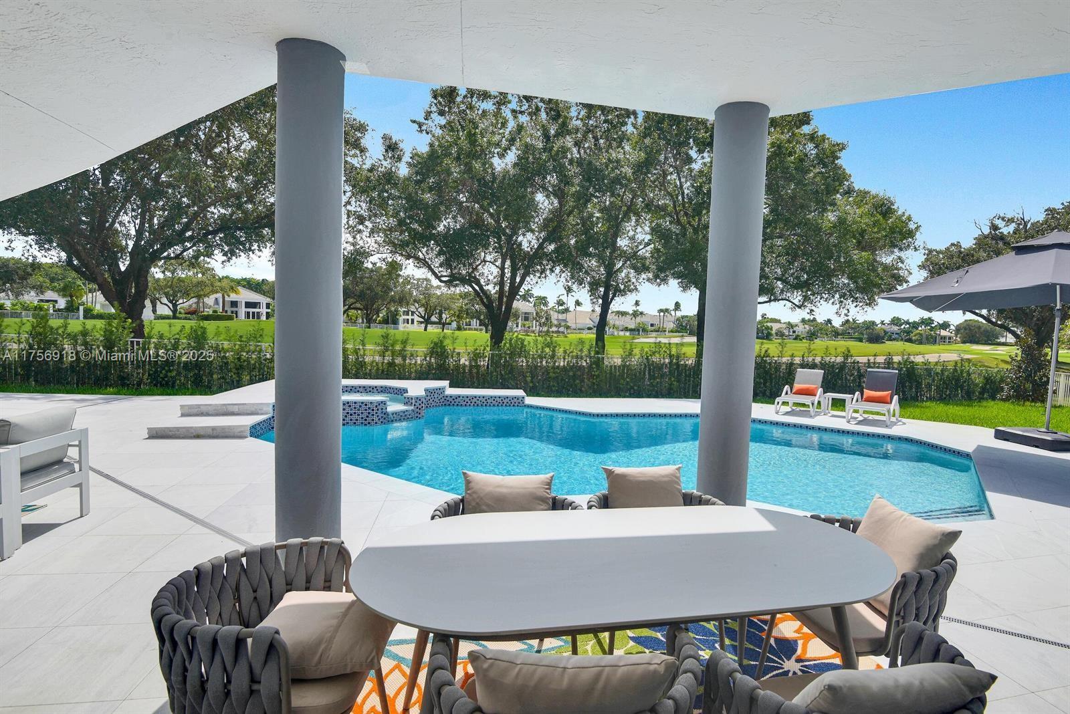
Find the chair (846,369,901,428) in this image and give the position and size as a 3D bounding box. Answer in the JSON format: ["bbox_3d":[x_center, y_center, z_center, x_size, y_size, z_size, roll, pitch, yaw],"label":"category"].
[{"bbox_3d":[6.725,0.776,10.060,0.680,0.950,1.450,4,4,39],"label":"chair"}]

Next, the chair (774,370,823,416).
[{"bbox_3d":[5.723,0.700,10.877,0.680,0.950,1.450,4,4,36],"label":"chair"}]

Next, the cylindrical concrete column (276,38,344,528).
[{"bbox_3d":[-1.188,-0.084,2.673,0.315,2.935,0.315,2,3,0],"label":"cylindrical concrete column"}]

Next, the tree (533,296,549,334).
[{"bbox_3d":[1.372,-10.870,127.588,3.900,9.740,3.900,2,3,0],"label":"tree"}]

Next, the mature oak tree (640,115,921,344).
[{"bbox_3d":[9.505,-4.650,19.253,8.600,10.680,8.200,3,4,26],"label":"mature oak tree"}]

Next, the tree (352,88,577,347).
[{"bbox_3d":[-2.481,-4.755,17.965,8.000,10.930,7.600,1,3,-8],"label":"tree"}]

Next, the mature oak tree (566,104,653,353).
[{"bbox_3d":[2.817,-4.967,19.246,4.600,11.320,4.800,2,3,8],"label":"mature oak tree"}]

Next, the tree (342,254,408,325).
[{"bbox_3d":[-36.580,-14.561,111.418,16.000,16.490,15.000,1,3,-18],"label":"tree"}]

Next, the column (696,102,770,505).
[{"bbox_3d":[1.228,-0.041,3.199,0.315,2.935,0.315,2,3,0],"label":"column"}]

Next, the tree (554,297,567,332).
[{"bbox_3d":[6.644,-11.039,129.573,3.200,9.030,3.200,2,3,3],"label":"tree"}]

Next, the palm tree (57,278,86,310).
[{"bbox_3d":[-76.903,-9.969,83.701,3.700,6.530,3.700,-1,4,-42],"label":"palm tree"}]

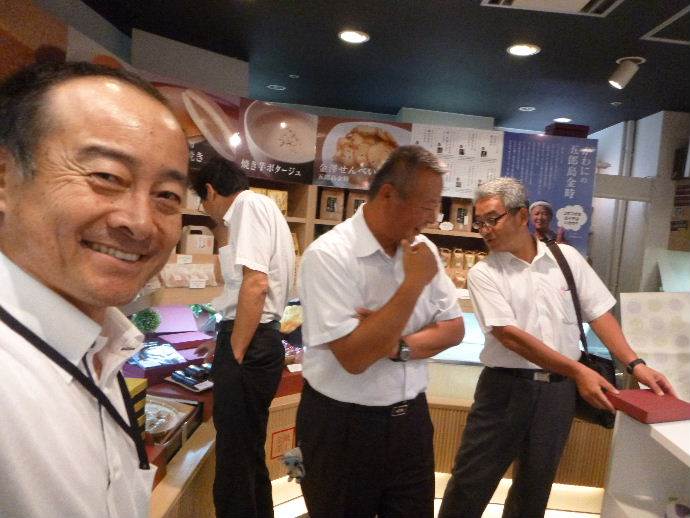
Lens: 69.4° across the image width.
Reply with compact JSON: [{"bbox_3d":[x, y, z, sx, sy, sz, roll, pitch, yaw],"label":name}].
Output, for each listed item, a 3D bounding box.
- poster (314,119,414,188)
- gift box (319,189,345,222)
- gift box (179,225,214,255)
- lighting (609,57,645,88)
[{"bbox_3d":[0.129,-0.752,3.600,0.685,0.505,0.020,5,6,4],"label":"poster"},{"bbox_3d":[-0.096,-0.405,3.751,0.160,0.215,0.100,5,6,4],"label":"gift box"},{"bbox_3d":[-0.891,-0.111,2.980,0.172,0.170,0.100,0,7,-35],"label":"gift box"},{"bbox_3d":[1.351,-0.895,2.393,0.150,0.130,0.130,5,6,8],"label":"lighting"}]

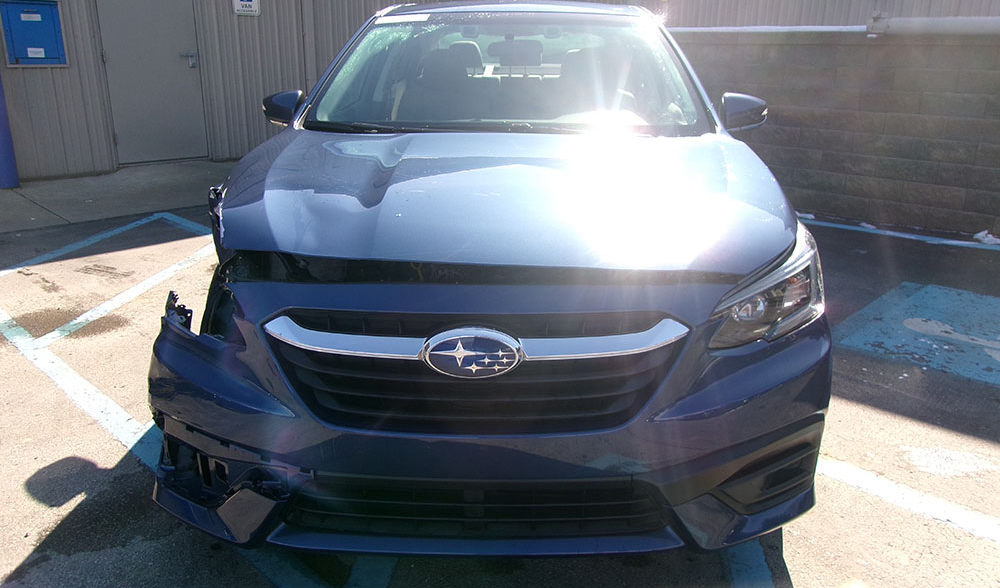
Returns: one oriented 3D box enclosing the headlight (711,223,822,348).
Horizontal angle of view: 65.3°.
[{"bbox_3d":[0.632,-0.038,1.882,0.340,0.205,0.520,1,18,3],"label":"headlight"}]

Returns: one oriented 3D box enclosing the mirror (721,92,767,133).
[{"bbox_3d":[0.988,-0.740,3.182,0.200,0.162,0.140,1,18,3],"label":"mirror"}]

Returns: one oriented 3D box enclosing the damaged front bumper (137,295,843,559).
[{"bbox_3d":[-0.050,0.252,1.878,1.820,0.650,0.580,1,18,3],"label":"damaged front bumper"}]

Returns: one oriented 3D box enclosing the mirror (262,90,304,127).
[{"bbox_3d":[-0.900,-0.777,3.277,0.200,0.162,0.140,1,18,3],"label":"mirror"}]

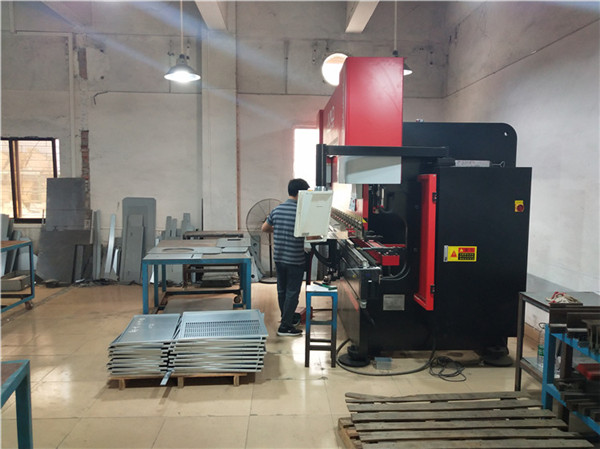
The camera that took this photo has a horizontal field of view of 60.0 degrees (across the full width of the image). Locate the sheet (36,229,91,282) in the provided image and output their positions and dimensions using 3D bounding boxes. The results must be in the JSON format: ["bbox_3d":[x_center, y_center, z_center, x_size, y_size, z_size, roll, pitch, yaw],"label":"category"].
[{"bbox_3d":[-3.791,0.508,8.389,0.840,0.870,0.030,0,-10,-2],"label":"sheet"}]

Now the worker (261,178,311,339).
[{"bbox_3d":[-0.117,0.344,5.809,0.540,1.700,0.400,4,7,36],"label":"worker"}]

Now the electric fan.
[{"bbox_3d":[-0.487,0.252,8.471,0.750,1.370,0.450,0,6,-5],"label":"electric fan"}]

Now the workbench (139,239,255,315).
[{"bbox_3d":[-1.312,0.698,6.890,1.220,0.780,1.850,-1,6,-9],"label":"workbench"}]

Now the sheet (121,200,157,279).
[{"bbox_3d":[-2.617,0.252,8.436,0.560,1.385,0.030,0,-5,-2],"label":"sheet"}]

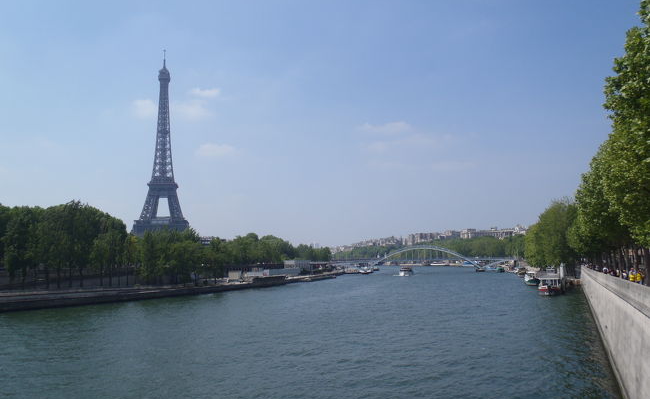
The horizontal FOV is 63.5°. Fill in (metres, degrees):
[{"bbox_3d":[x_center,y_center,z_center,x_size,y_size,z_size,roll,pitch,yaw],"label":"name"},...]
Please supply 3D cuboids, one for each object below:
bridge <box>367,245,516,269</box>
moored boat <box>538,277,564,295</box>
[{"bbox_3d":[68.645,38.776,352.000,118.000,16.500,8.000,-1,-6,-1],"label":"bridge"},{"bbox_3d":[63.644,24.418,150.427,5.500,4.700,19.000,-3,-7,20],"label":"moored boat"}]

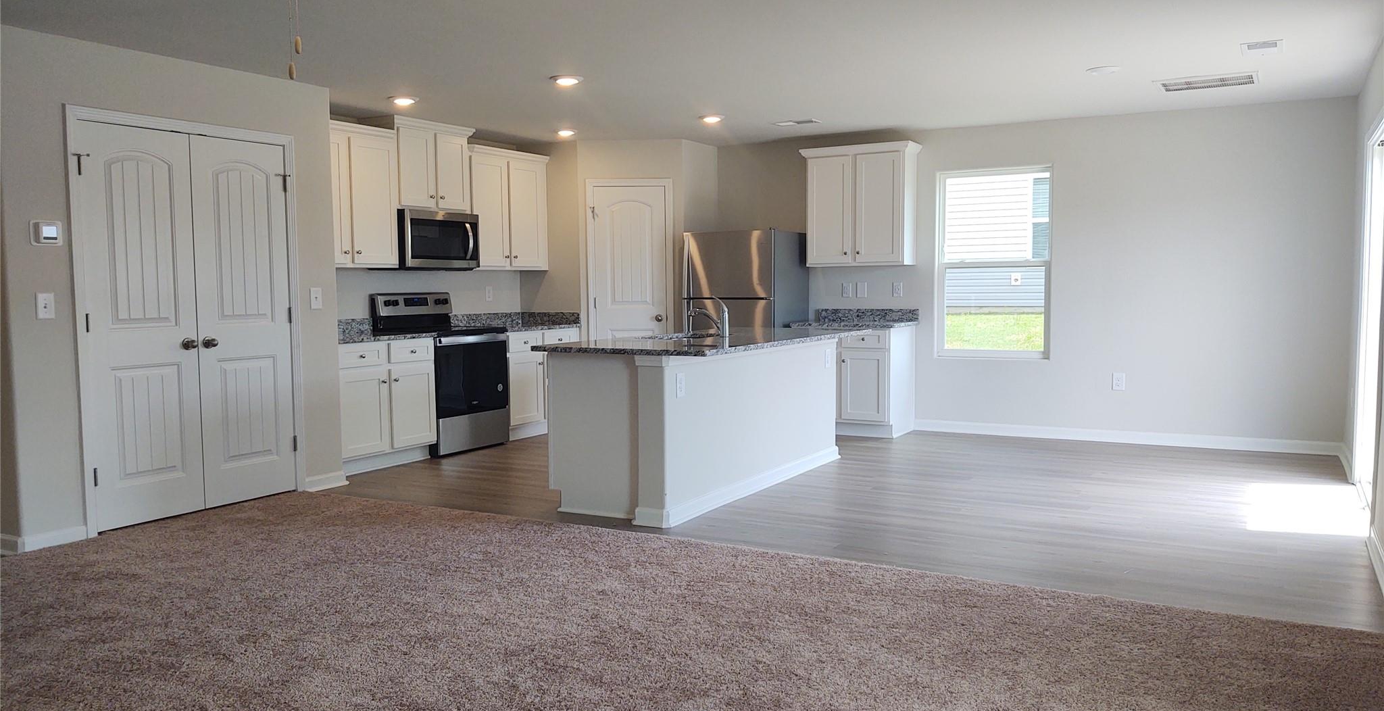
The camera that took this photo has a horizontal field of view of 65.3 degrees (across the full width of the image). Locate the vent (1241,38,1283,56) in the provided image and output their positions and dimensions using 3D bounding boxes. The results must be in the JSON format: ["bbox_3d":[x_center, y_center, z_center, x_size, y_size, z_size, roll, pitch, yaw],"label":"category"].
[{"bbox_3d":[2.989,-1.607,5.660,0.195,0.020,0.375,2,5,29],"label":"vent"}]

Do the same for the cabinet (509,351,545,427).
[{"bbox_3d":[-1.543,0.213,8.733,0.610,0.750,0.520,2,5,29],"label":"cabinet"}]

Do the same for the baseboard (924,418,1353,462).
[{"bbox_3d":[3.152,0.607,8.134,3.035,0.086,0.018,2,4,29],"label":"baseboard"}]

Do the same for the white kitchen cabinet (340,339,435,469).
[{"bbox_3d":[-2.273,0.325,7.370,0.623,0.865,0.885,2,4,29],"label":"white kitchen cabinet"}]

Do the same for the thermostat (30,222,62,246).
[{"bbox_3d":[-3.078,-0.582,5.165,0.030,0.108,0.149,2,5,29],"label":"thermostat"}]

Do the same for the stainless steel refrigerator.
[{"bbox_3d":[0.479,-0.218,9.106,0.800,1.655,0.760,2,4,29],"label":"stainless steel refrigerator"}]

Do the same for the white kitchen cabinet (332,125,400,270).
[{"bbox_3d":[-2.415,-1.069,7.323,0.353,0.955,0.866,2,4,29],"label":"white kitchen cabinet"}]

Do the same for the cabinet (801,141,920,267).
[{"bbox_3d":[1.377,-1.208,8.798,0.900,0.955,0.355,2,4,29],"label":"cabinet"}]

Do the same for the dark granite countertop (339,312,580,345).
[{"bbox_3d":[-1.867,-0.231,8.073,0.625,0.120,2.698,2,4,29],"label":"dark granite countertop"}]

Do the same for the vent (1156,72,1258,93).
[{"bbox_3d":[3.207,-1.684,6.710,0.555,0.020,0.490,2,4,29],"label":"vent"}]

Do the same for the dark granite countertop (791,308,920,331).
[{"bbox_3d":[1.326,-0.313,8.752,0.880,0.135,0.660,2,5,29],"label":"dark granite countertop"}]

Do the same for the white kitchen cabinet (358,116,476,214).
[{"bbox_3d":[-2.020,-1.387,8.031,0.370,0.648,0.830,2,5,29],"label":"white kitchen cabinet"}]

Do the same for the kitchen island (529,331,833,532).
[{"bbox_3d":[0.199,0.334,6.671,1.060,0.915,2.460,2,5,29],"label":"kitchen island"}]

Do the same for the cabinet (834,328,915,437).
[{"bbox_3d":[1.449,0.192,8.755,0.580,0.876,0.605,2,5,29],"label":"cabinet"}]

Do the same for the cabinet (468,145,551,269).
[{"bbox_3d":[-1.600,-1.171,8.801,0.370,0.953,0.990,2,5,29],"label":"cabinet"}]

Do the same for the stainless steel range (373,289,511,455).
[{"bbox_3d":[-1.860,0.120,8.033,0.675,1.175,0.760,2,4,29],"label":"stainless steel range"}]

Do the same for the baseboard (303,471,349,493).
[{"bbox_3d":[-2.249,0.763,6.657,0.023,0.088,0.320,2,4,29],"label":"baseboard"}]

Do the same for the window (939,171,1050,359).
[{"bbox_3d":[2.387,-0.716,8.550,0.900,1.492,0.100,2,5,29],"label":"window"}]

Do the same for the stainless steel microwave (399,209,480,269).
[{"bbox_3d":[-1.993,-0.846,8.021,0.423,0.418,0.765,2,4,29],"label":"stainless steel microwave"}]

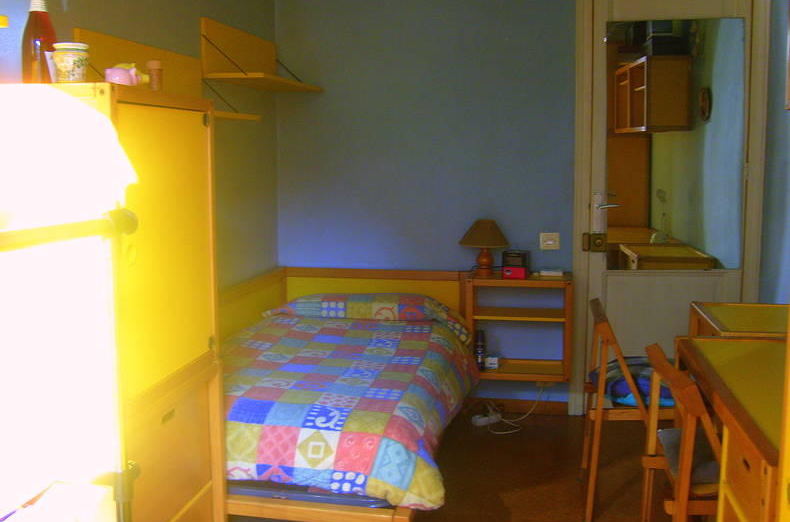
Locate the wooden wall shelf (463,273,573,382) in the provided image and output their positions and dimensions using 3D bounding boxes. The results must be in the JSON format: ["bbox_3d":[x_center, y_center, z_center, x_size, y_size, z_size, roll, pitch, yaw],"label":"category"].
[{"bbox_3d":[0.620,0.316,3.965,0.501,0.485,0.293,1,8,11],"label":"wooden wall shelf"}]

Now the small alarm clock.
[{"bbox_3d":[0.586,0.019,3.872,0.119,0.128,0.084,1,8,11],"label":"small alarm clock"}]

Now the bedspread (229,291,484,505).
[{"bbox_3d":[-0.252,0.435,3.203,1.112,0.328,1.849,1,8,11],"label":"bedspread"}]

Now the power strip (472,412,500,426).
[{"bbox_3d":[0.450,0.799,4.038,0.165,0.042,0.055,-6,9,-33],"label":"power strip"}]

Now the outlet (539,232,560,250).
[{"bbox_3d":[0.782,-0.098,4.023,0.095,0.081,0.014,1,8,11],"label":"outlet"}]

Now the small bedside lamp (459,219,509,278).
[{"bbox_3d":[0.448,-0.063,3.937,0.247,0.278,0.247,1,8,11],"label":"small bedside lamp"}]

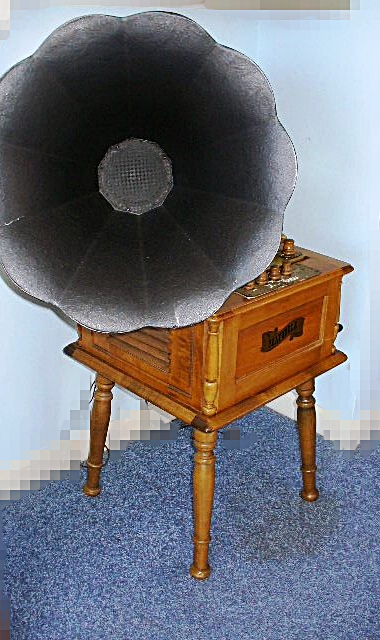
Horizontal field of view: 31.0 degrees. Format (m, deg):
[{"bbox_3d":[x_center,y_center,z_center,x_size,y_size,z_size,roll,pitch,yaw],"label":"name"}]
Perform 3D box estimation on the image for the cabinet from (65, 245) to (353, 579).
[{"bbox_3d":[0.040,0.163,1.714,0.494,0.682,0.487,-19,31,-41],"label":"cabinet"}]

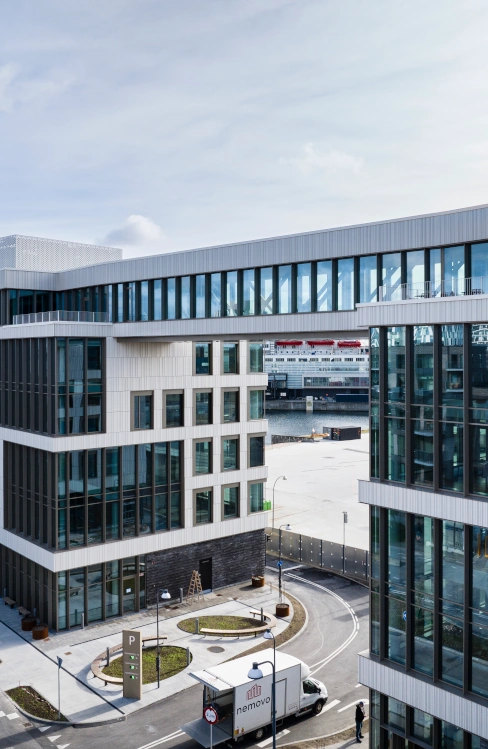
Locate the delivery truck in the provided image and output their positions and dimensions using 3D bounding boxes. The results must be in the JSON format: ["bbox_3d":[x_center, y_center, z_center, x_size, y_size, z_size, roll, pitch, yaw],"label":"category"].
[{"bbox_3d":[1.044,15.455,33.723,6.853,2.901,2.332,-1,2,-38],"label":"delivery truck"}]

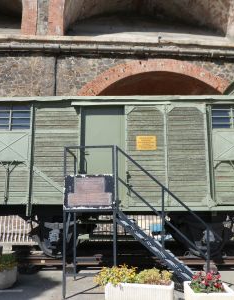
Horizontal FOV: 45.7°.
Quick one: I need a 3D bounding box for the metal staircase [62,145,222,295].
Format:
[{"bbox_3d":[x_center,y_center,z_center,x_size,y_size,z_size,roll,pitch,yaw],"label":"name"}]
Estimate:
[{"bbox_3d":[0.417,1.181,4.867,2.560,2.380,0.900,-1,-8,1],"label":"metal staircase"}]

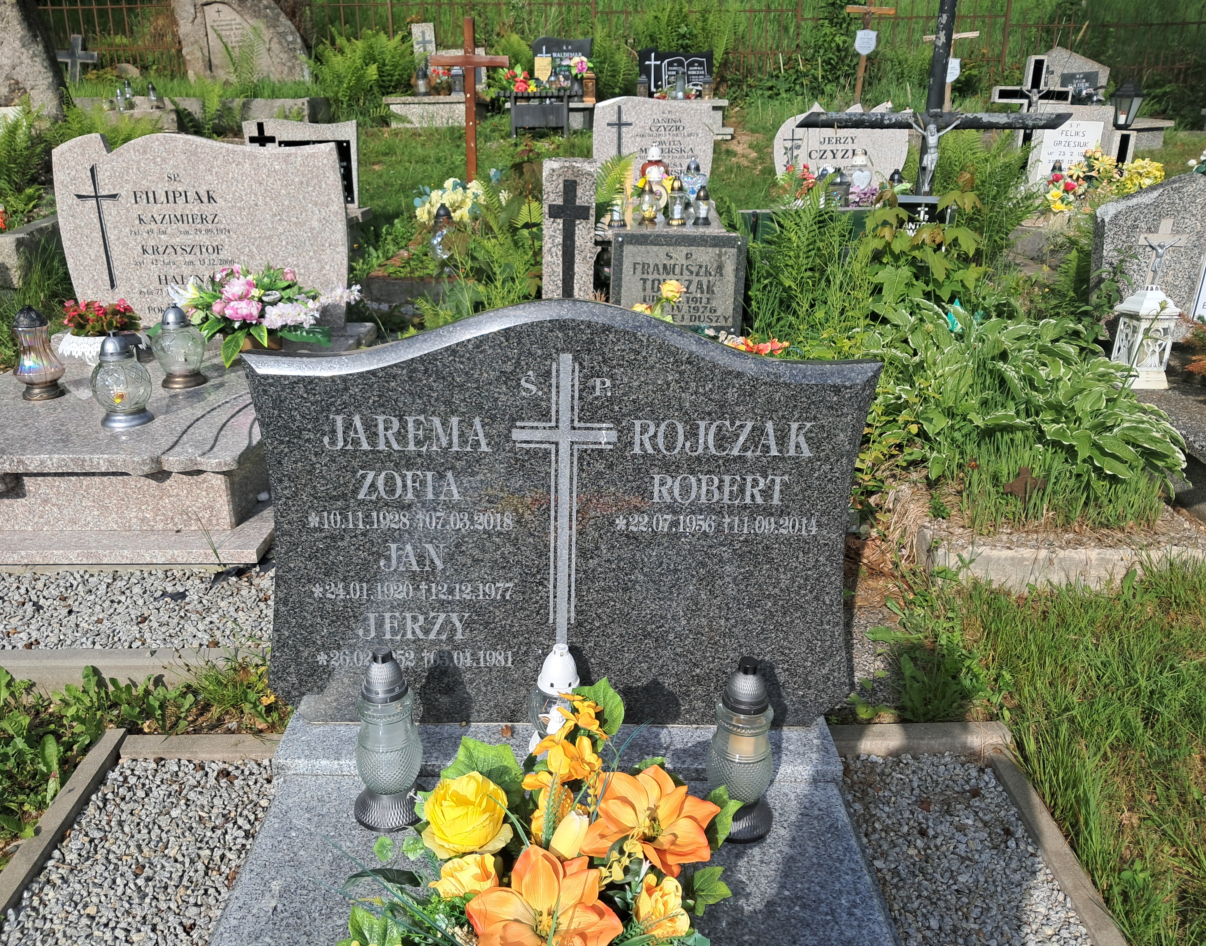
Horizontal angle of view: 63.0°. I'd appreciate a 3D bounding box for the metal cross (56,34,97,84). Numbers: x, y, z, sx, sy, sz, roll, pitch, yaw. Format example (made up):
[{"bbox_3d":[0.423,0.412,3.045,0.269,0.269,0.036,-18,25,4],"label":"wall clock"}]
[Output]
[{"bbox_3d":[-4.979,-3.889,9.300,0.400,0.500,0.070,6,20,-3],"label":"metal cross"}]

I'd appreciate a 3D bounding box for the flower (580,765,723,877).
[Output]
[{"bbox_3d":[0.066,0.487,1.380,0.185,0.125,0.125,-1,19,-6],"label":"flower"}]

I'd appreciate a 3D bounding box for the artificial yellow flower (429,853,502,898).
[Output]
[{"bbox_3d":[-0.190,0.554,1.350,0.088,0.062,0.082,3,19,6],"label":"artificial yellow flower"}]

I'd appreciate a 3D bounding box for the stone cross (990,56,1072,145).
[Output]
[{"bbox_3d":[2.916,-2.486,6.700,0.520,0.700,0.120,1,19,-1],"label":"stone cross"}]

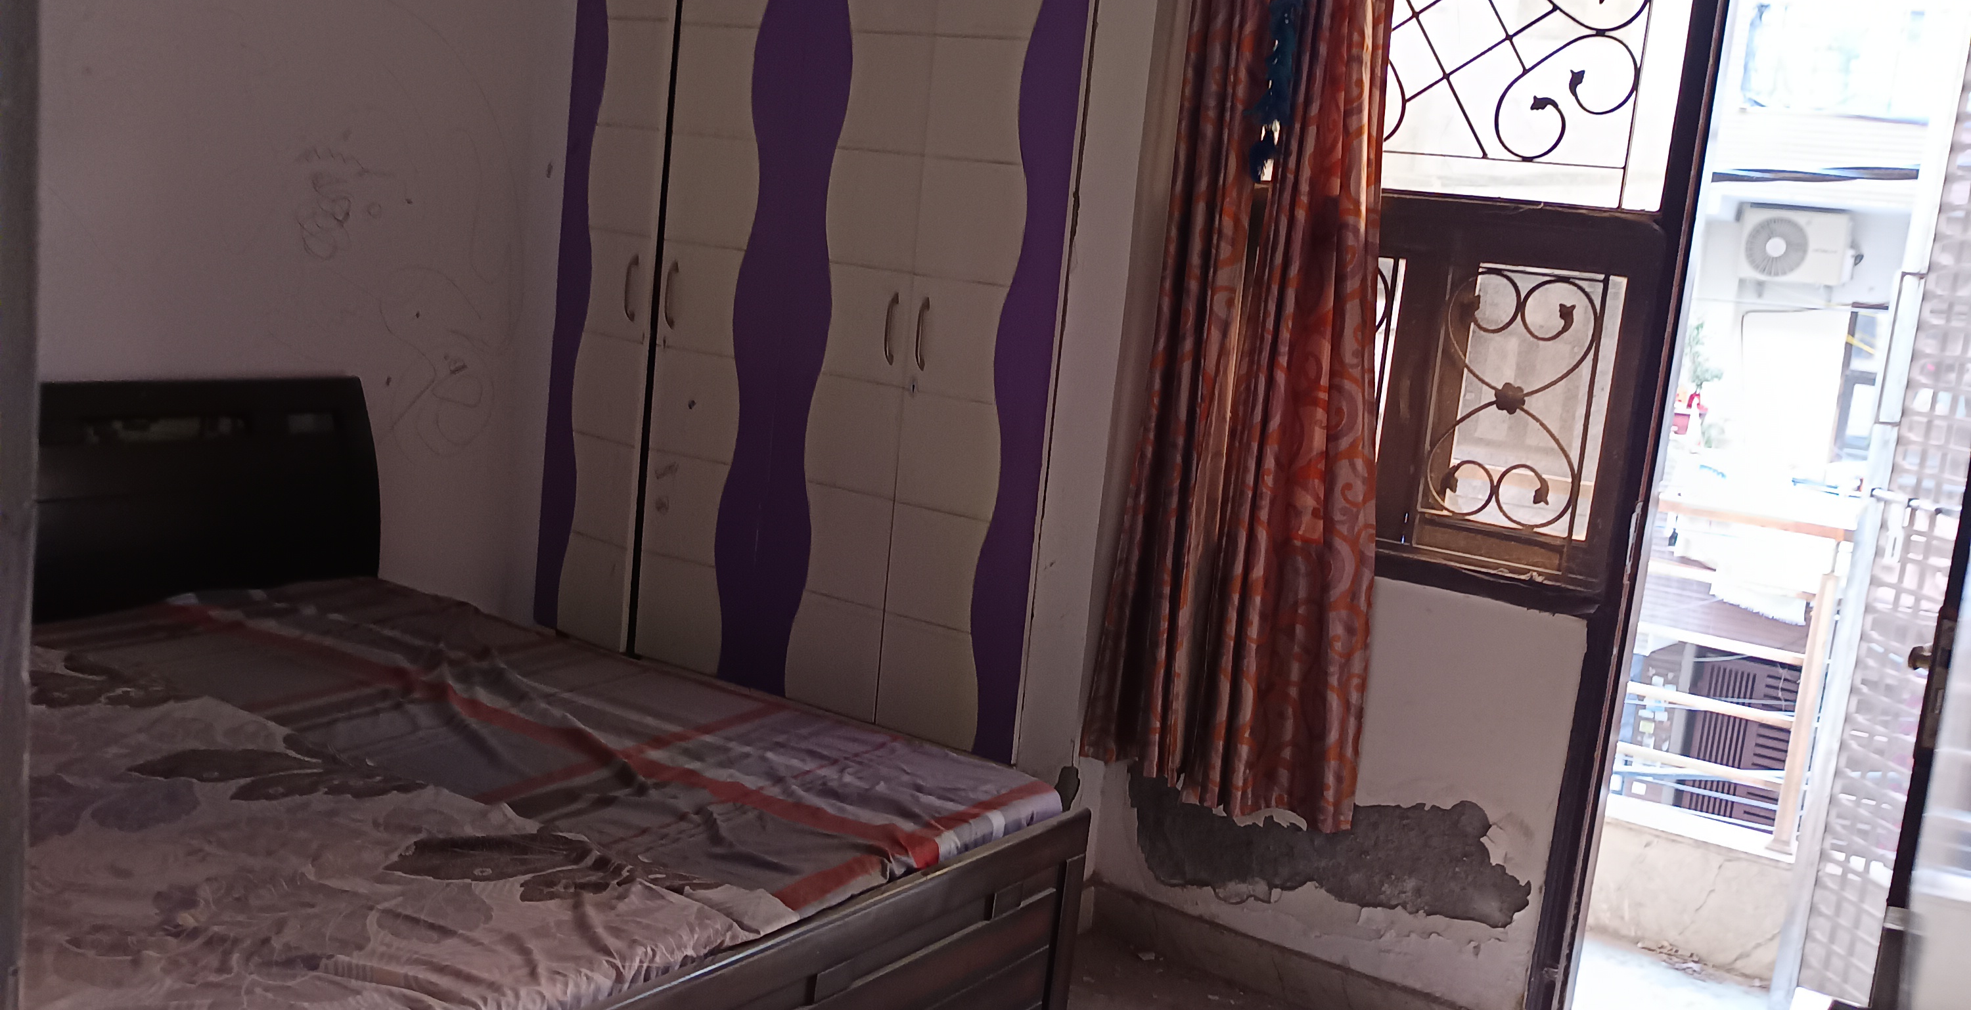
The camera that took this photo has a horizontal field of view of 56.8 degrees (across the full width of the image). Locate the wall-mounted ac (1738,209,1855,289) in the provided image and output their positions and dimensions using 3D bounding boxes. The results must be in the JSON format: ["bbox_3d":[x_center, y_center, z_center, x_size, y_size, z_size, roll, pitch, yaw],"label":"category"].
[{"bbox_3d":[6.573,-2.082,14.796,0.790,0.550,0.300,12,11,33],"label":"wall-mounted ac"}]

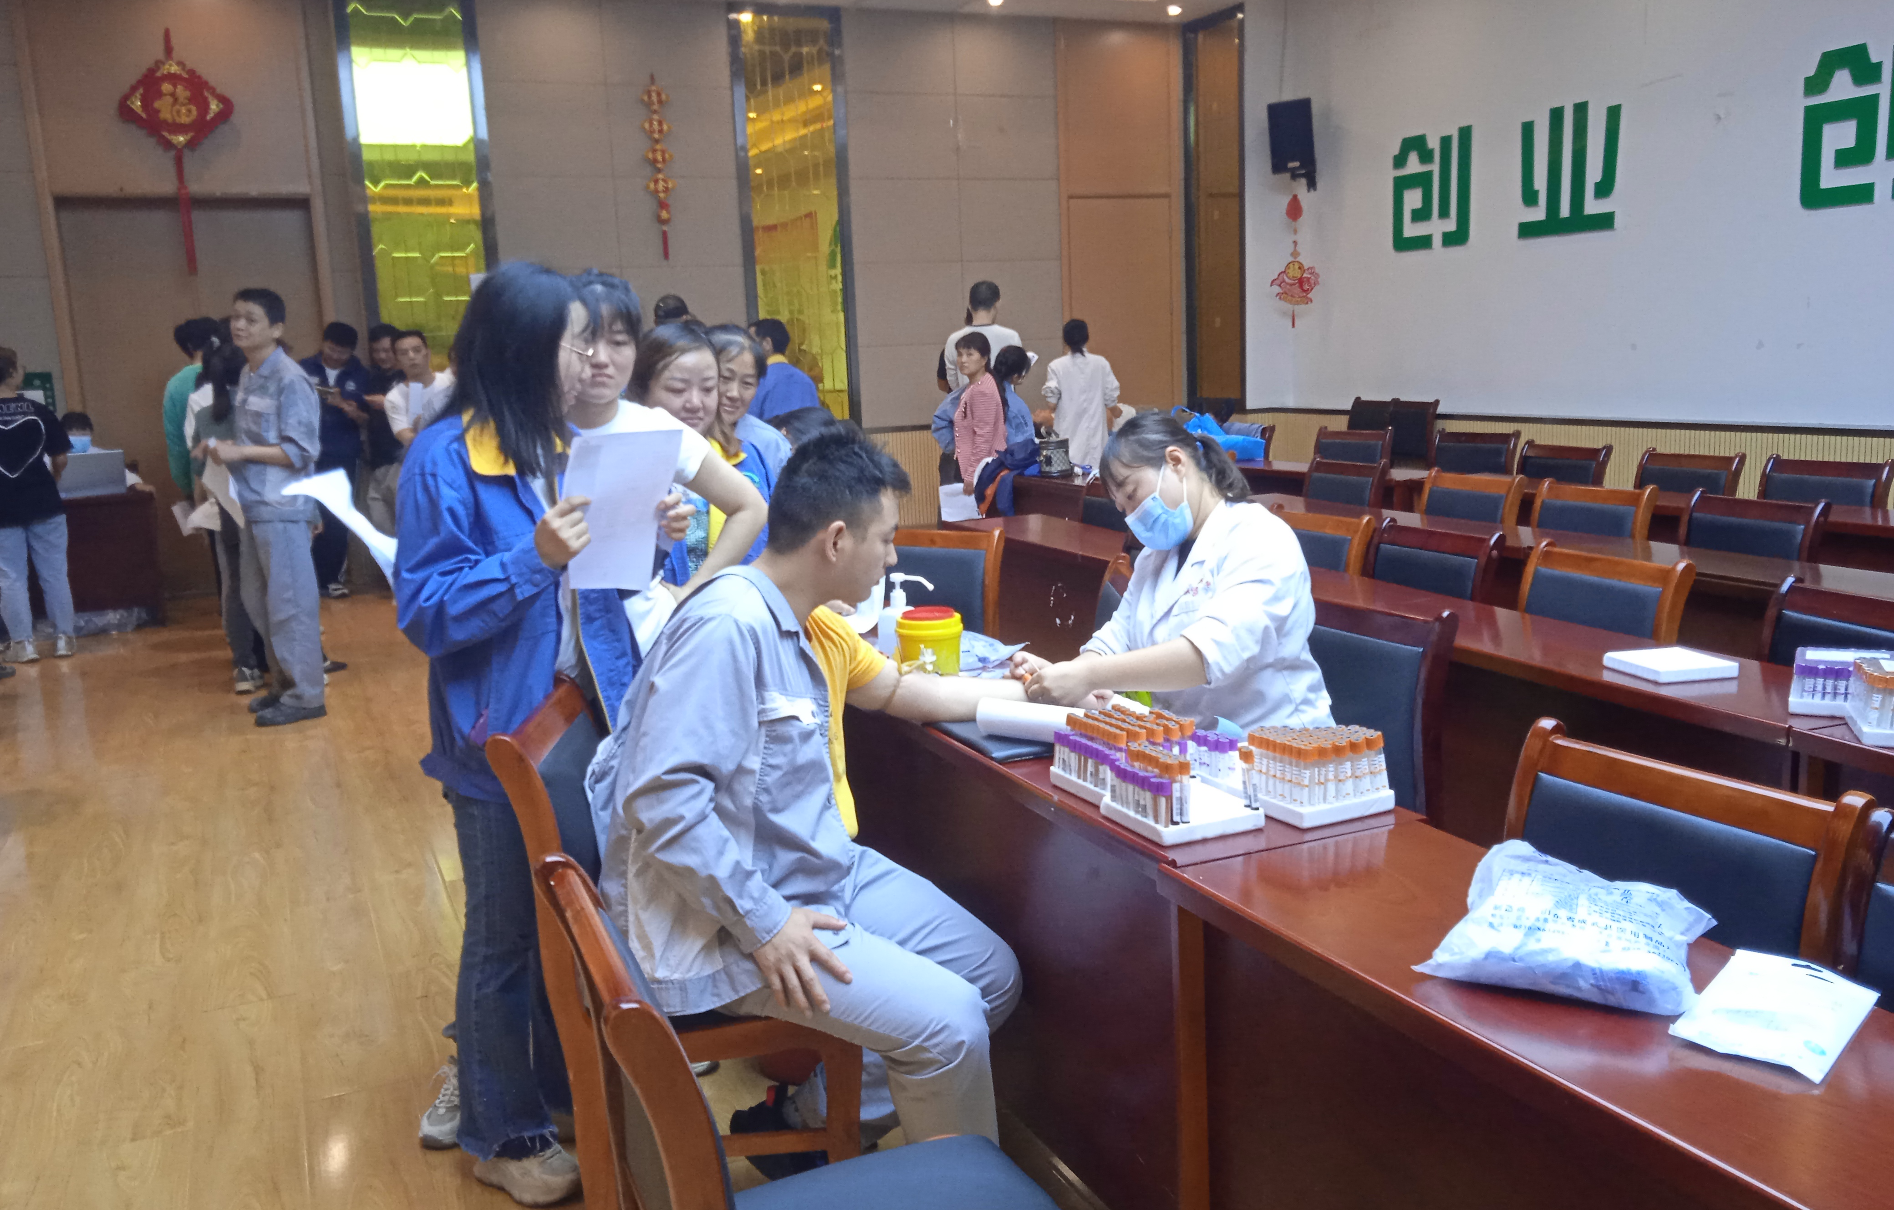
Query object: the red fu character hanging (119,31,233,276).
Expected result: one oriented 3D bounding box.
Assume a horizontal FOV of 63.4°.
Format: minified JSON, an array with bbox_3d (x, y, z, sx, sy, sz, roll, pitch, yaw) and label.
[{"bbox_3d":[-4.550,-2.688,9.130,0.619,1.422,0.060,-7,11,-24],"label":"red fu character hanging"}]

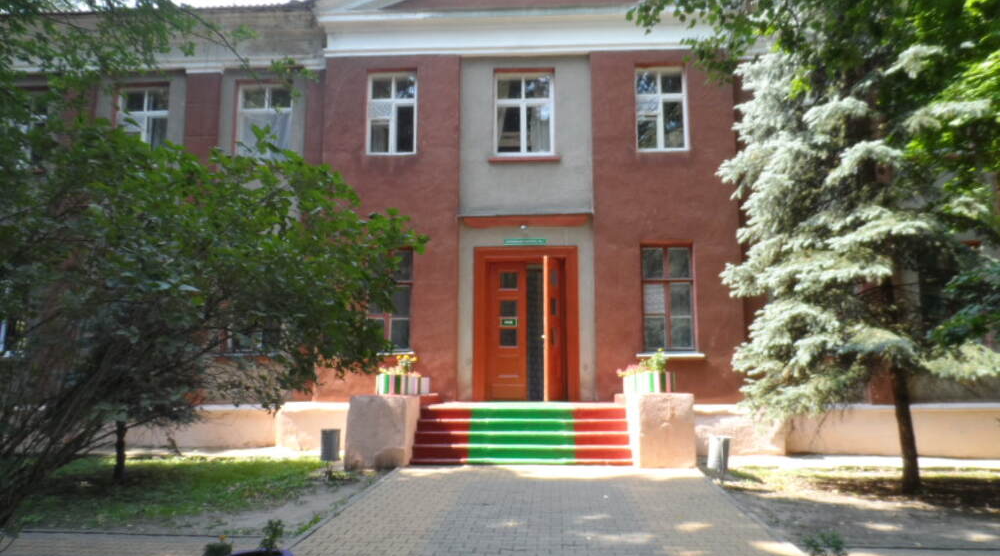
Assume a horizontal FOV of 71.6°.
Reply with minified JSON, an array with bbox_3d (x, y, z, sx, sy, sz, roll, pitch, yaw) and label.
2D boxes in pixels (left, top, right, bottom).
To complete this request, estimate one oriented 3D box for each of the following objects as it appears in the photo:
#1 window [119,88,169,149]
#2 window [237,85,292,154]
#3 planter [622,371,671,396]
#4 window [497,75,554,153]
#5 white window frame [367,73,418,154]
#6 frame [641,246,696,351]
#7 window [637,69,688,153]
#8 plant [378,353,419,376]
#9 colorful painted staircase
[{"bbox_3d":[-7.187,-3.062,14.115,1.084,1.669,0.150,0,-8,3],"label":"window"},{"bbox_3d":[-4.721,-3.128,14.003,1.178,1.678,0.150,0,-8,3],"label":"window"},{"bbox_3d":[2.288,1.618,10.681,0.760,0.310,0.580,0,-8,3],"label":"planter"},{"bbox_3d":[0.473,-3.137,13.277,1.153,1.711,0.150,0,-8,3],"label":"window"},{"bbox_3d":[-2.078,-3.168,13.407,0.991,1.689,0.150,0,-8,3],"label":"white window frame"},{"bbox_3d":[3.067,0.370,12.668,0.990,1.975,0.150,0,-8,3],"label":"frame"},{"bbox_3d":[3.067,-3.174,13.154,0.981,1.676,0.150,0,-8,3],"label":"window"},{"bbox_3d":[-1.597,1.361,10.907,0.600,0.340,0.450,0,-8,3],"label":"plant"},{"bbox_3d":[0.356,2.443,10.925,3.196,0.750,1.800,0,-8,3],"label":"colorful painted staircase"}]

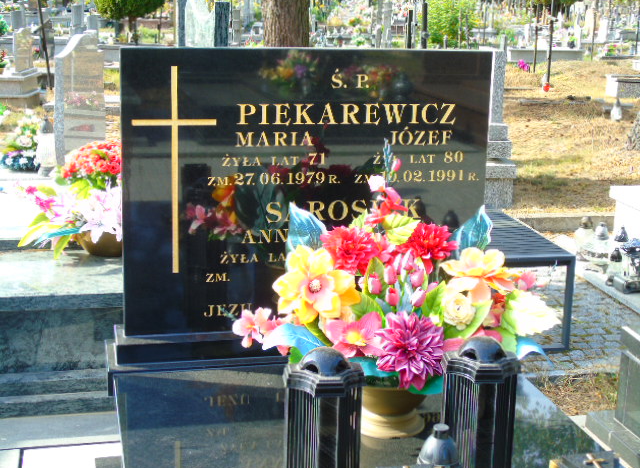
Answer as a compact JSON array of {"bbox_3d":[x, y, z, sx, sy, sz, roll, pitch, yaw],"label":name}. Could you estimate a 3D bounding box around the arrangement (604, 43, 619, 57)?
[{"bbox_3d":[7.007,-4.435,24.000,0.340,0.340,0.310,4,11,16],"label":"arrangement"}]

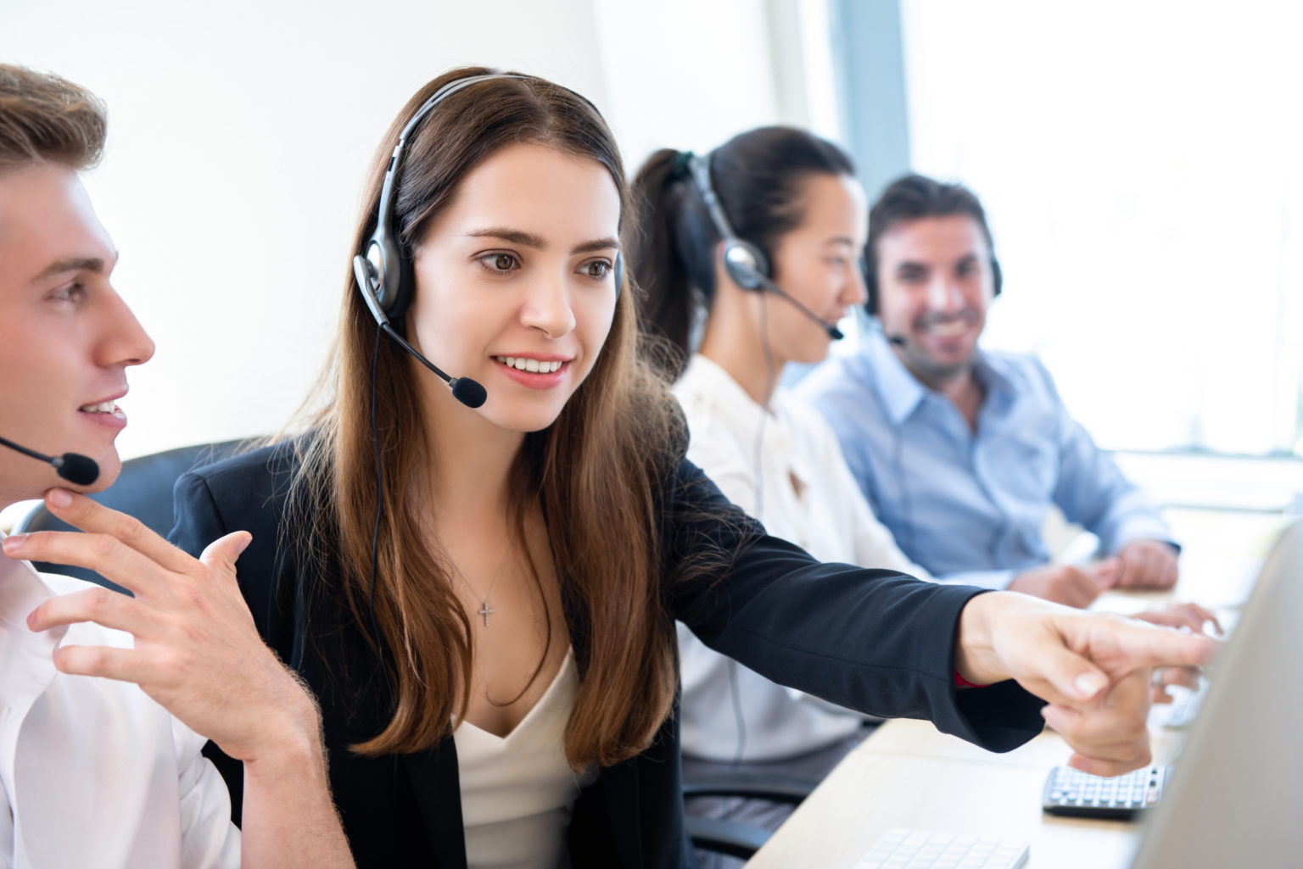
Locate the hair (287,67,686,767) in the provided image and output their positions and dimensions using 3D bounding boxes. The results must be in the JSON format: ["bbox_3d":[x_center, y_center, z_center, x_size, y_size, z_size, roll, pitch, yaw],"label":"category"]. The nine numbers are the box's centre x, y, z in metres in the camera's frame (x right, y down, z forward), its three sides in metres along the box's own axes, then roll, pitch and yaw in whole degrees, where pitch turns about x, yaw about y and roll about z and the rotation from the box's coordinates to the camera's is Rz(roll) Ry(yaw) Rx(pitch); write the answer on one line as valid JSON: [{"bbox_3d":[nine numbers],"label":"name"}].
[{"bbox_3d":[-0.102,-0.013,1.420,0.250,0.450,0.250,-6,10,-25],"label":"hair"}]

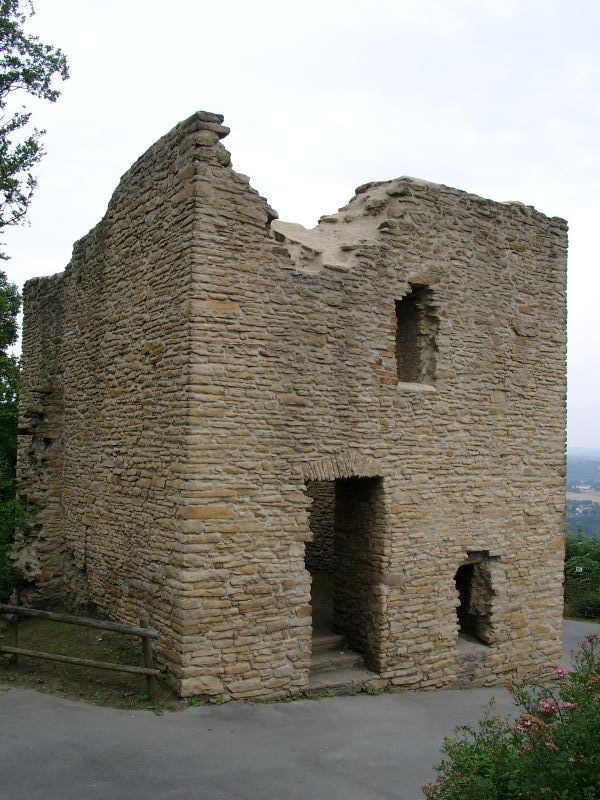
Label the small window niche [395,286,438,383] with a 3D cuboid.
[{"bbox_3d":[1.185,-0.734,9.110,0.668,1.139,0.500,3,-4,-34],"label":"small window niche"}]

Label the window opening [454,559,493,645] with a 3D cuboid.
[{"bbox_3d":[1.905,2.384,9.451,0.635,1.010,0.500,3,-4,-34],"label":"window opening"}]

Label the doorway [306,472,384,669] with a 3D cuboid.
[{"bbox_3d":[0.270,1.841,8.521,1.051,2.046,0.750,3,-4,-34],"label":"doorway"}]

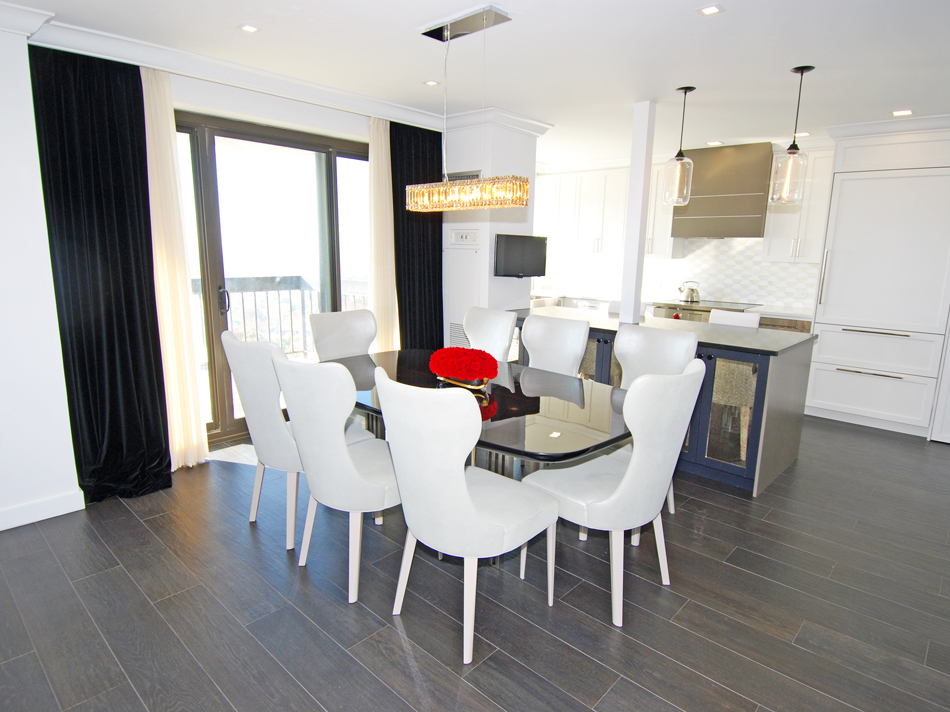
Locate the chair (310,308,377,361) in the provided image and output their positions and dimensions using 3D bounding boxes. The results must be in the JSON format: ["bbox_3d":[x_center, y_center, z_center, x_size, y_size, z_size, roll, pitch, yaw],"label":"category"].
[{"bbox_3d":[-0.781,0.244,3.702,0.630,1.045,0.515,10,14,41],"label":"chair"}]

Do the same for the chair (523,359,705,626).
[{"bbox_3d":[0.594,0.519,2.347,0.515,1.045,0.630,-9,14,-43],"label":"chair"}]

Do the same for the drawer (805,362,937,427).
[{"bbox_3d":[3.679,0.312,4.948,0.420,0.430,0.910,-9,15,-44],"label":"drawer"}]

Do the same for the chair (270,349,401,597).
[{"bbox_3d":[-0.503,0.486,2.482,0.540,1.040,0.580,11,15,41],"label":"chair"}]

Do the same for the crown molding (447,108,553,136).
[{"bbox_3d":[0.233,-2.070,4.887,0.860,0.140,0.550,-9,15,-44],"label":"crown molding"}]

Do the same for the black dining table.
[{"bbox_3d":[-0.083,0.532,3.003,2.100,0.755,1.160,11,15,41],"label":"black dining table"}]

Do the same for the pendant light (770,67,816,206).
[{"bbox_3d":[1.993,-1.359,3.323,0.215,0.800,0.215,11,15,41],"label":"pendant light"}]

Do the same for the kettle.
[{"bbox_3d":[2.434,-0.727,6.018,0.245,0.232,0.205,7,13,29],"label":"kettle"}]

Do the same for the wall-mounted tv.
[{"bbox_3d":[0.423,-0.907,4.836,0.590,0.360,0.060,-6,13,-33],"label":"wall-mounted tv"}]

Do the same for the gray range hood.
[{"bbox_3d":[2.660,-1.704,5.641,0.915,0.887,0.420,11,15,41],"label":"gray range hood"}]

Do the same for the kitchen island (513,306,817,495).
[{"bbox_3d":[1.234,0.212,4.364,0.910,0.930,2.420,-9,15,-44],"label":"kitchen island"}]

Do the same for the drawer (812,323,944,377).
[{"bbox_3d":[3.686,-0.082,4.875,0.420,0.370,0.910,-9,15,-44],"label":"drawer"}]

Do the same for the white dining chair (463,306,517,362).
[{"bbox_3d":[-0.069,0.233,3.759,0.540,1.040,0.580,11,15,41],"label":"white dining chair"}]

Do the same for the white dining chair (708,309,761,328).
[{"bbox_3d":[2.069,0.145,4.466,0.430,1.000,0.500,11,15,41],"label":"white dining chair"}]

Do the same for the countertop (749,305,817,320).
[{"bbox_3d":[3.103,-0.427,5.342,0.605,0.044,0.620,11,15,41],"label":"countertop"}]

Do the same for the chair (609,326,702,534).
[{"bbox_3d":[0.883,0.394,3.053,0.515,1.045,0.630,11,14,42],"label":"chair"}]

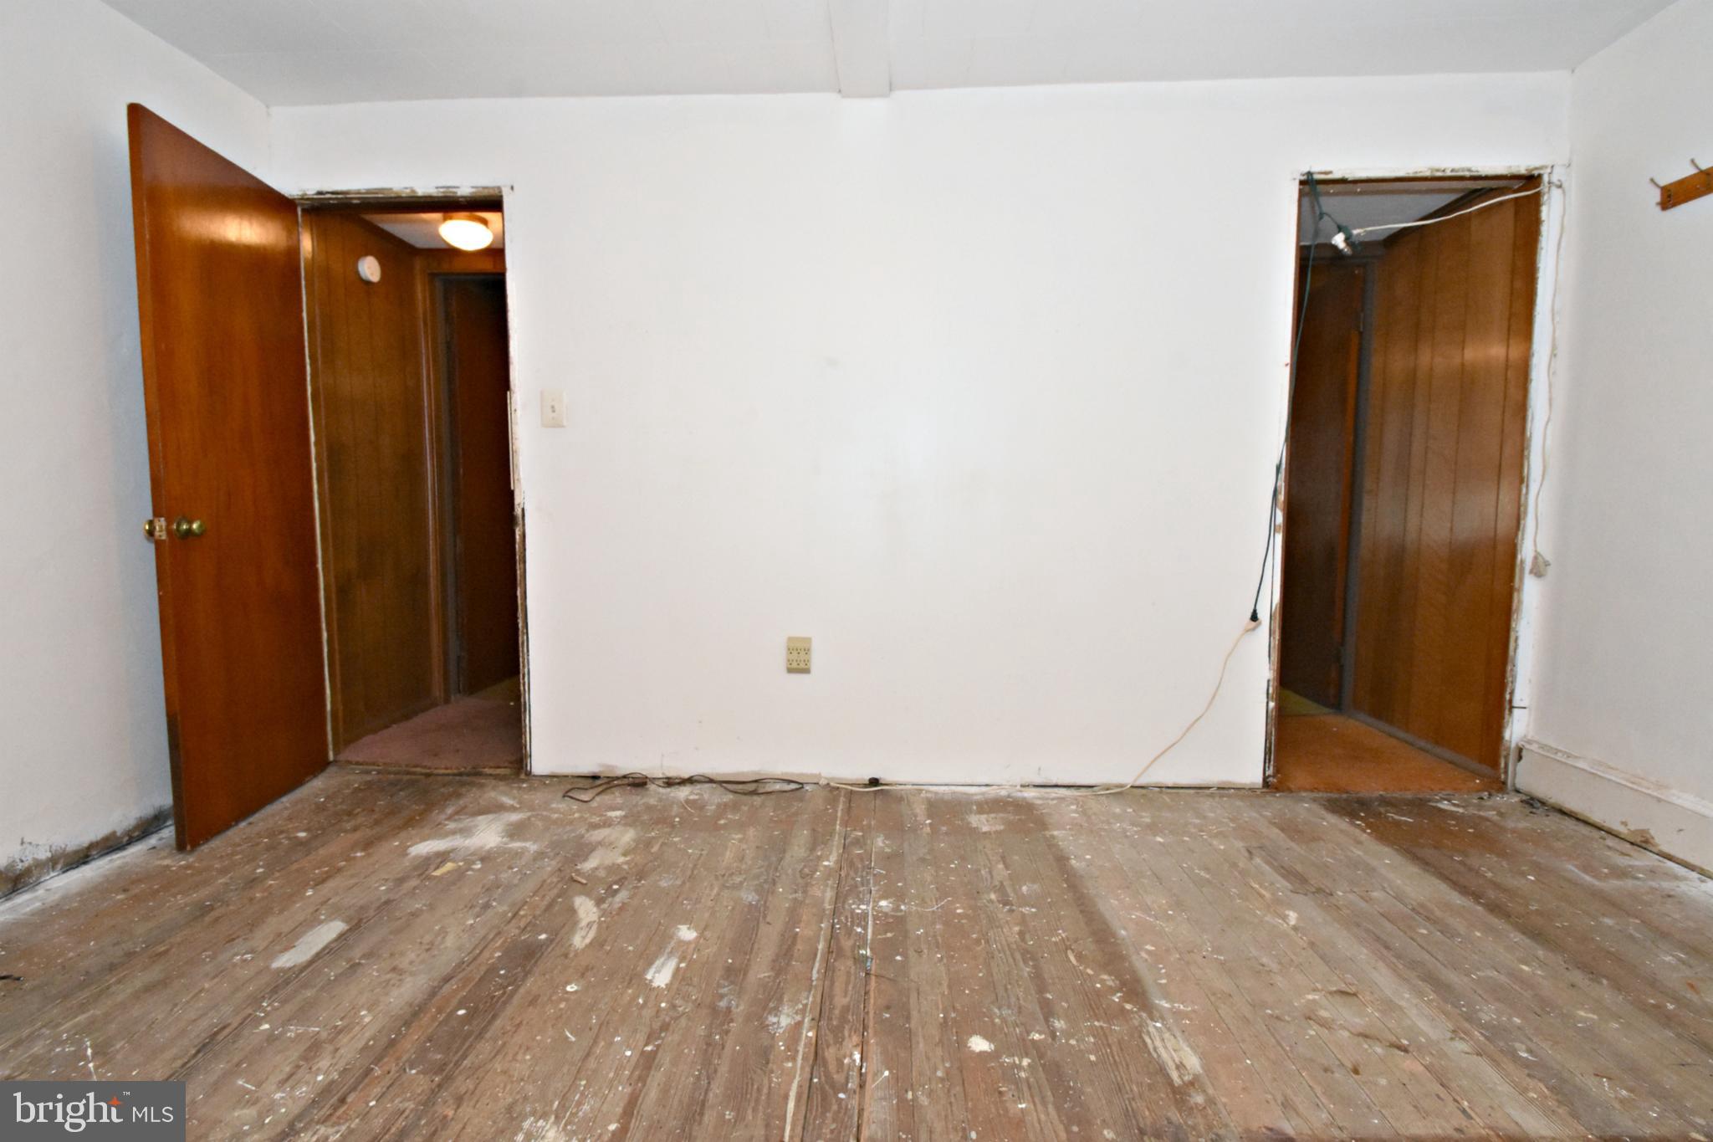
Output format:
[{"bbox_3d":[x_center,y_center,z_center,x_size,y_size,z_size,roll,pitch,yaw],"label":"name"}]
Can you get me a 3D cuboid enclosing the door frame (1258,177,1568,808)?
[{"bbox_3d":[1.842,-0.270,2.460,0.770,2.070,0.120,0,4,3],"label":"door frame"}]

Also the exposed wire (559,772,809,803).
[{"bbox_3d":[-0.592,0.748,2.489,0.815,0.030,0.210,0,4,3],"label":"exposed wire"}]

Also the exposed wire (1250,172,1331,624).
[{"bbox_3d":[1.447,-0.565,2.372,0.185,1.470,0.050,0,4,3],"label":"exposed wire"}]

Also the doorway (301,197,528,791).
[{"bbox_3d":[-1.591,-0.276,2.627,0.745,2.050,0.120,0,4,3],"label":"doorway"}]

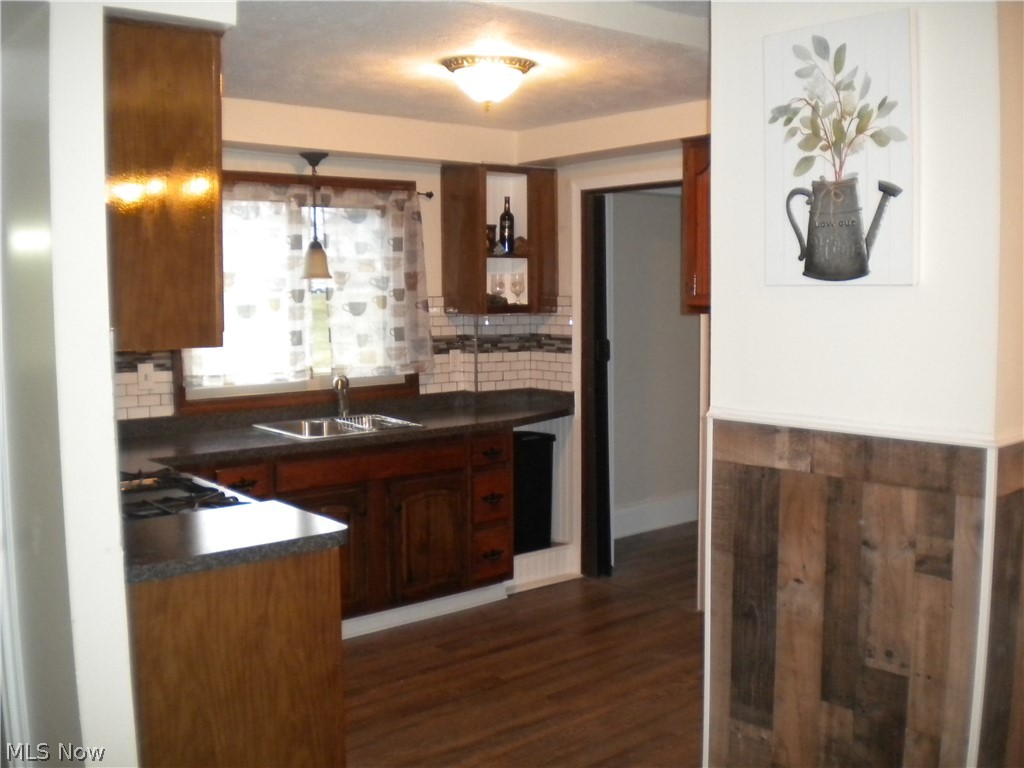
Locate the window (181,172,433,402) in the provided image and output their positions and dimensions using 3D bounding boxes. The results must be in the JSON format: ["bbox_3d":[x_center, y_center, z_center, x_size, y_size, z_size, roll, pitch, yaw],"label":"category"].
[{"bbox_3d":[-0.952,-0.490,5.021,1.360,0.955,0.090,-5,7,-39],"label":"window"}]

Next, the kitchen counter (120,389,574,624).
[{"bbox_3d":[-0.879,0.607,4.848,2.990,0.980,0.635,-5,7,-39],"label":"kitchen counter"}]

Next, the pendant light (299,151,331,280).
[{"bbox_3d":[-0.923,-0.792,4.890,0.146,0.585,0.146,-1,5,0],"label":"pendant light"}]

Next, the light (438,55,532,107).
[{"bbox_3d":[-0.081,-1.070,3.691,0.350,0.180,0.350,-1,5,0],"label":"light"}]

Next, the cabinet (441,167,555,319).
[{"bbox_3d":[-0.059,-0.772,5.601,0.540,0.771,0.325,-5,7,-39],"label":"cabinet"}]

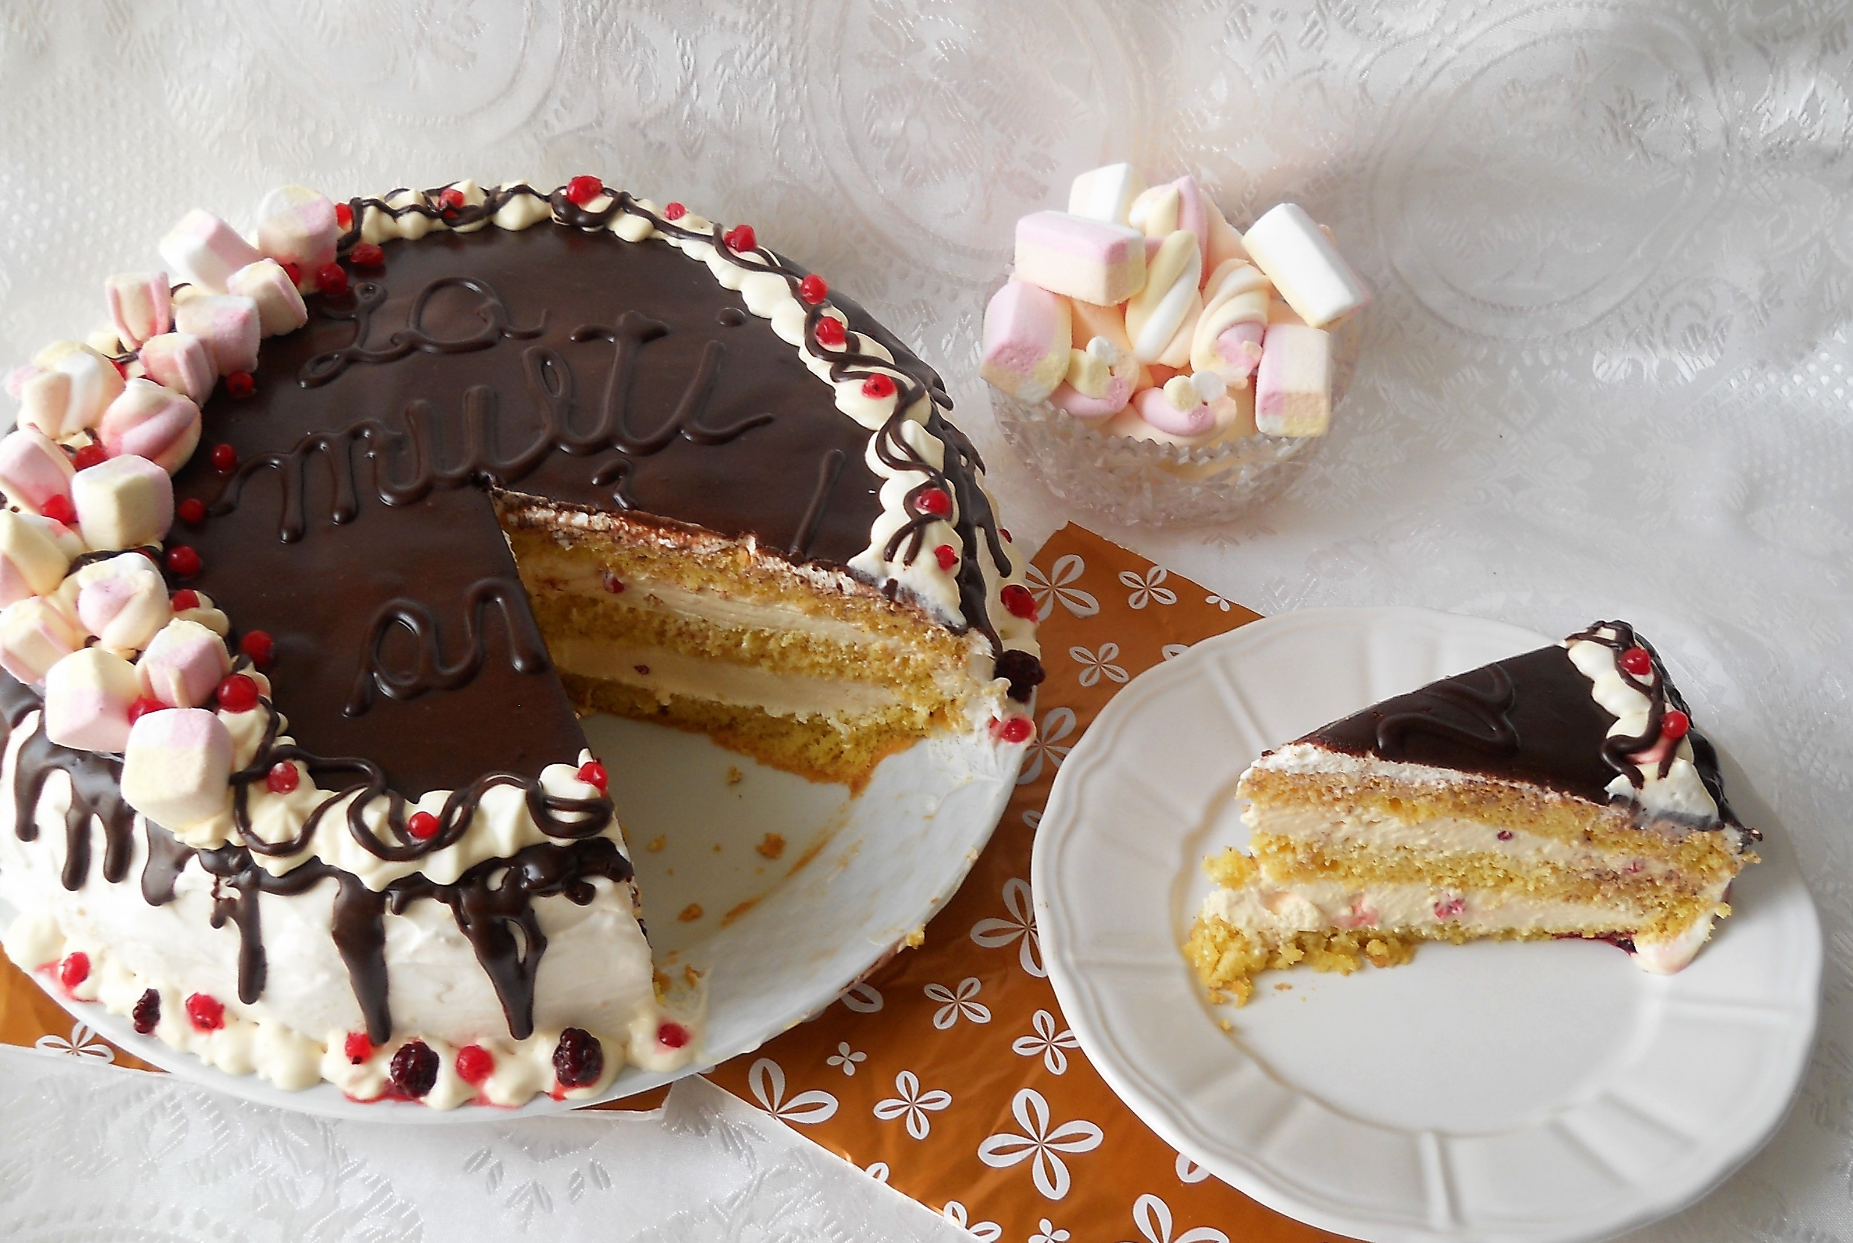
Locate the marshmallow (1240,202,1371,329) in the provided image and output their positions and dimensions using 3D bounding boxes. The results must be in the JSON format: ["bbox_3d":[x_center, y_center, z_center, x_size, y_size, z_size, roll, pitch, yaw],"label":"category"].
[{"bbox_3d":[0.119,-0.113,0.694,0.020,0.019,0.035,-37,80,18],"label":"marshmallow"}]

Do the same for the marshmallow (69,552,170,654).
[{"bbox_3d":[-0.189,-0.004,0.515,0.021,0.018,0.019,-4,48,-3],"label":"marshmallow"}]

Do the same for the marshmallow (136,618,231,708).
[{"bbox_3d":[-0.170,0.010,0.505,0.016,0.017,0.016,18,45,23],"label":"marshmallow"}]

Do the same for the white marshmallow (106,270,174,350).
[{"bbox_3d":[-0.231,-0.091,0.645,0.018,0.020,0.018,-6,21,-19],"label":"white marshmallow"}]

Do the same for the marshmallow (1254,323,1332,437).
[{"bbox_3d":[0.114,-0.075,0.680,0.021,0.018,0.027,2,50,10],"label":"marshmallow"}]

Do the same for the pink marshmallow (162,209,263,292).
[{"bbox_3d":[-0.195,-0.099,0.607,0.019,0.024,0.018,24,70,46],"label":"pink marshmallow"}]

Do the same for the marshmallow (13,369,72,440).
[{"bbox_3d":[-0.250,-0.061,0.621,0.017,0.018,0.019,6,19,-22],"label":"marshmallow"}]

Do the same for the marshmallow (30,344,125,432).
[{"bbox_3d":[-0.222,-0.061,0.572,0.022,0.020,0.020,0,48,0],"label":"marshmallow"}]

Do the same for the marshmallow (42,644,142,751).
[{"bbox_3d":[-0.209,0.020,0.551,0.018,0.018,0.018,-27,62,17],"label":"marshmallow"}]

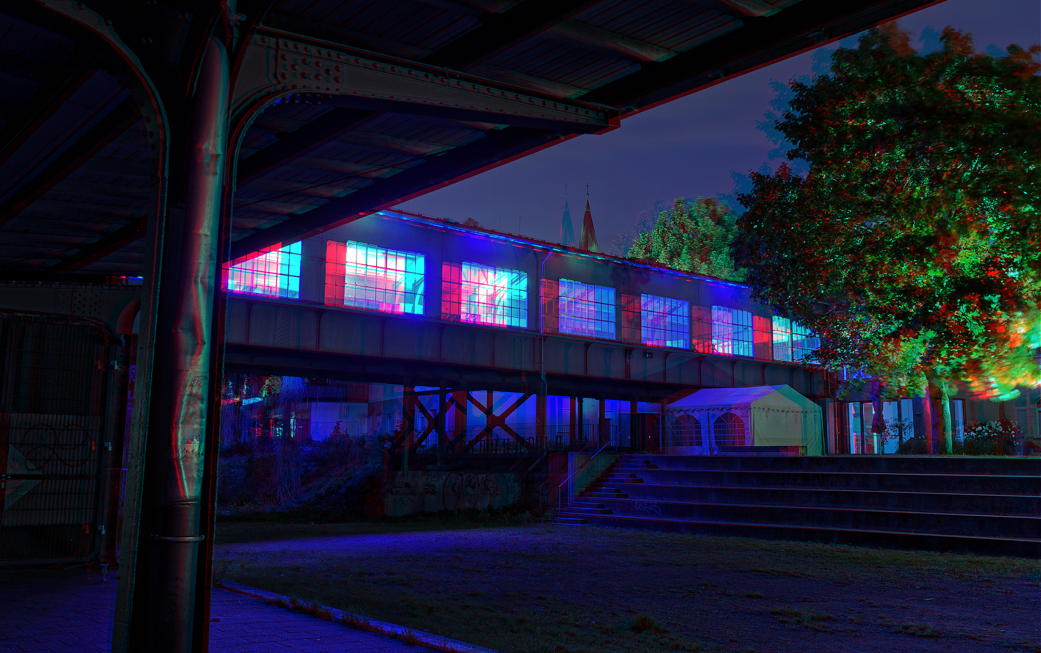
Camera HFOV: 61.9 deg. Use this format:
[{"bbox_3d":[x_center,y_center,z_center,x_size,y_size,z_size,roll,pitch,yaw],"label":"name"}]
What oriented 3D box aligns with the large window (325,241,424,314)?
[{"bbox_3d":[-4.628,-1.595,28.559,3.567,2.103,0.200,7,-10,-39],"label":"large window"}]

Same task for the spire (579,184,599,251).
[{"bbox_3d":[16.342,-25.211,210.000,5.400,19.000,5.400,0,-8,0],"label":"spire"}]

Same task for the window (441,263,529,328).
[{"bbox_3d":[-1.157,-1.163,31.393,3.665,2.103,0.200,7,-10,-39],"label":"window"}]

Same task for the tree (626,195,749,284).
[{"bbox_3d":[13.152,-0.390,66.606,10.800,19.700,10.800,0,-8,0],"label":"tree"}]

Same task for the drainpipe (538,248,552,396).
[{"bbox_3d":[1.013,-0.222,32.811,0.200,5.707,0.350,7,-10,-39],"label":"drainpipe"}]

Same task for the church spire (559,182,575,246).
[{"bbox_3d":[11.321,-25.211,210.000,5.200,18.500,5.200,0,-8,0],"label":"church spire"}]

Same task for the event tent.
[{"bbox_3d":[8.719,3.699,33.882,4.289,2.668,4.075,7,-10,-37],"label":"event tent"}]

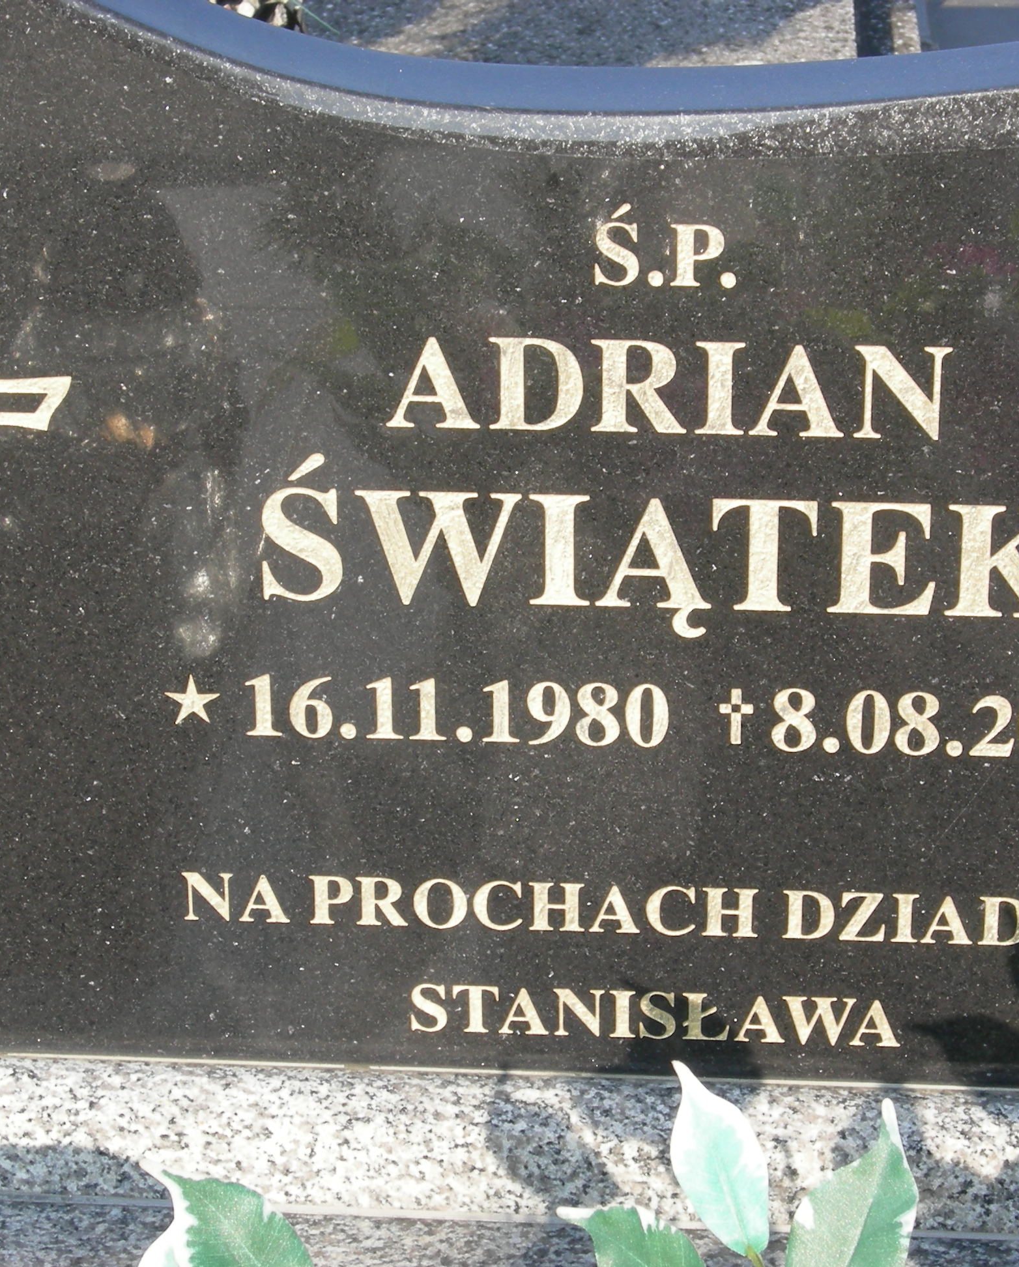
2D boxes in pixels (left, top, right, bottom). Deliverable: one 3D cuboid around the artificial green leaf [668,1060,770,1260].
[{"bbox_3d":[0.070,0.175,1.385,0.032,0.070,0.014,-21,1,10],"label":"artificial green leaf"}]

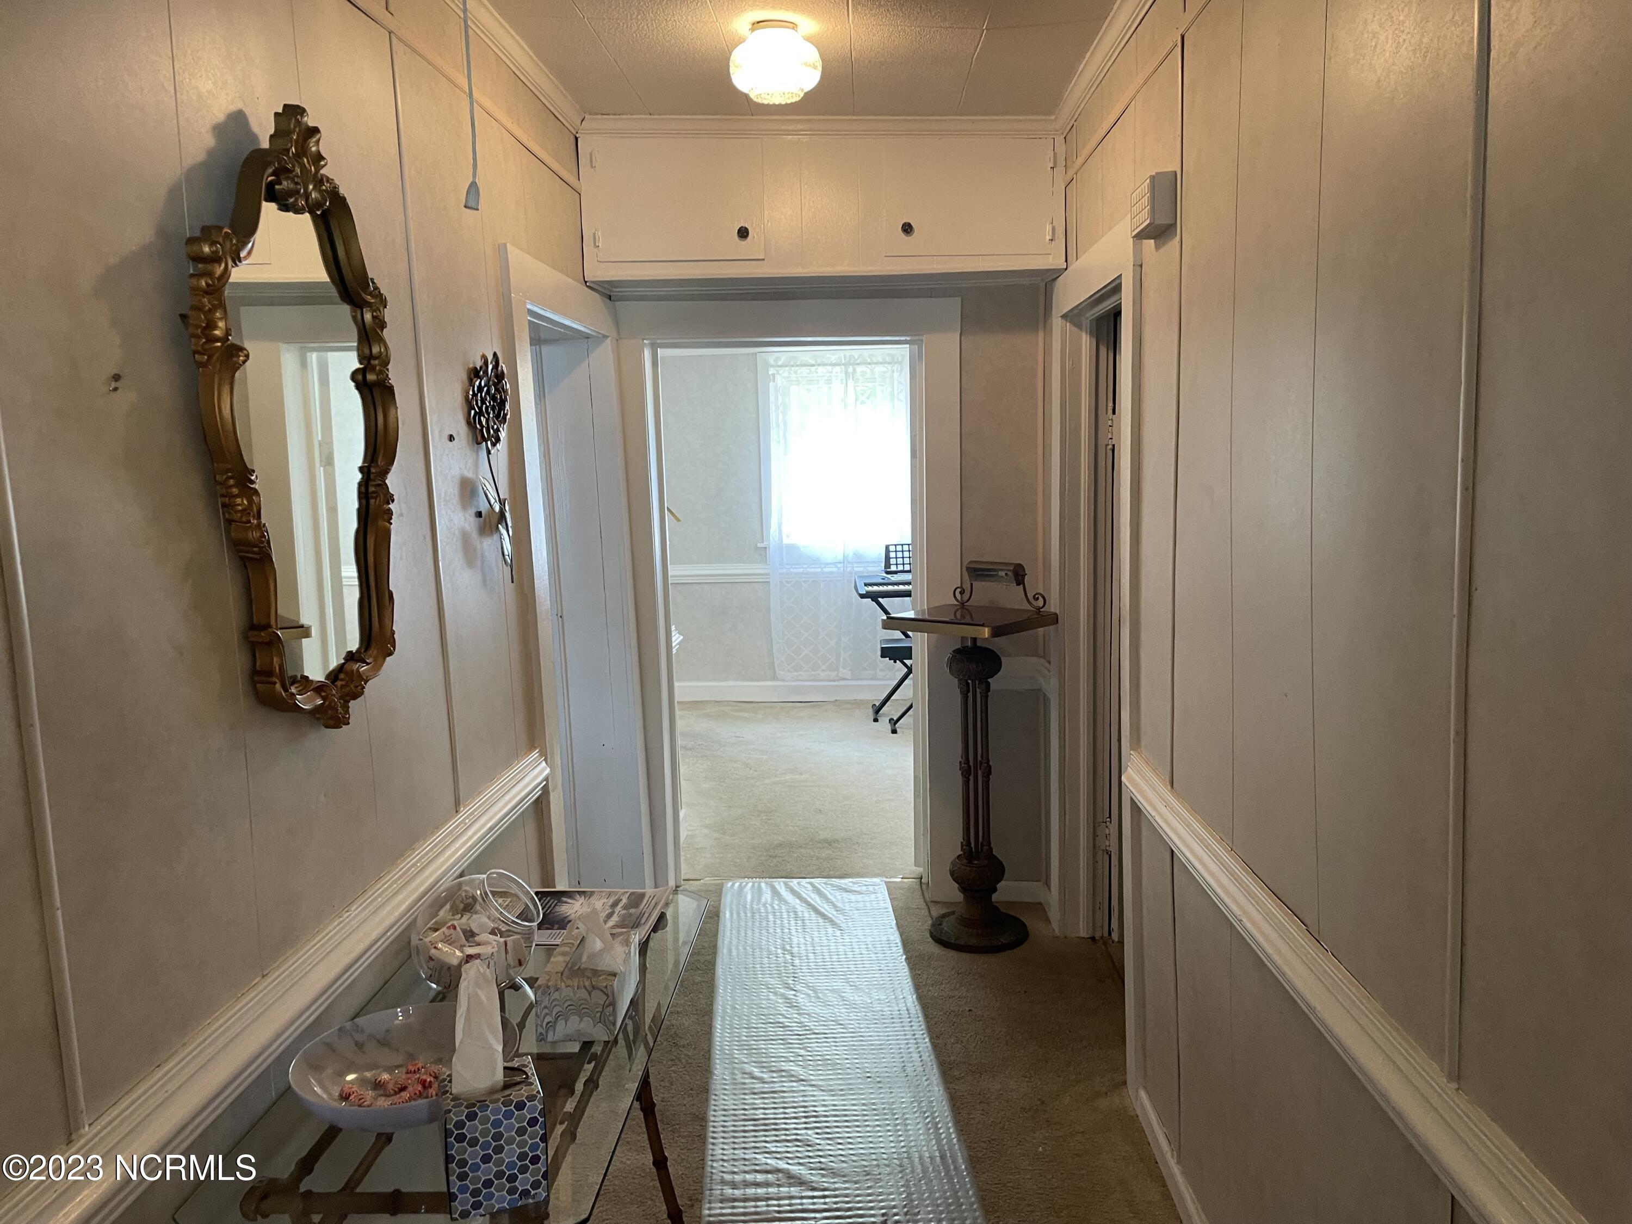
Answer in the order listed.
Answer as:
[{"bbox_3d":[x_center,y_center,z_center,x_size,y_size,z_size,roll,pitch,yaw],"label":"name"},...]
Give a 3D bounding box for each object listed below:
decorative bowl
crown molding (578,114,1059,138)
[{"bbox_3d":[-0.573,0.656,1.730,0.308,0.075,0.308,-1,7,3],"label":"decorative bowl"},{"bbox_3d":[0.011,-1.480,3.726,1.486,0.055,0.050,0,7,1],"label":"crown molding"}]

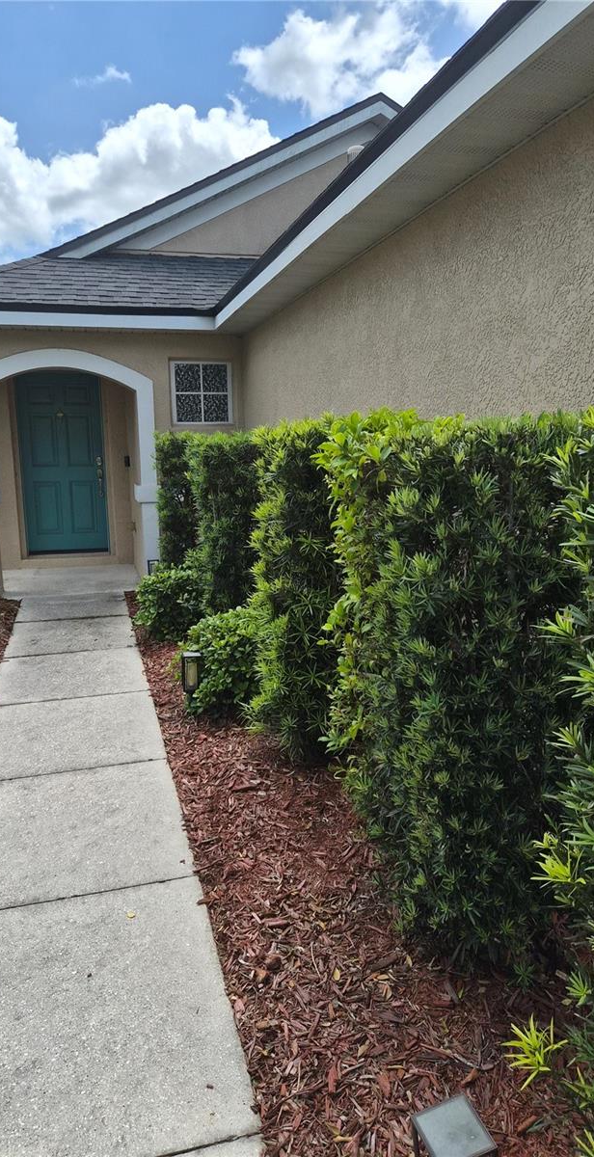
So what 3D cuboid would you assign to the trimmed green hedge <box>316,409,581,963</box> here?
[{"bbox_3d":[0.473,0.222,2.622,0.530,1.540,1.140,-3,11,-15],"label":"trimmed green hedge"}]

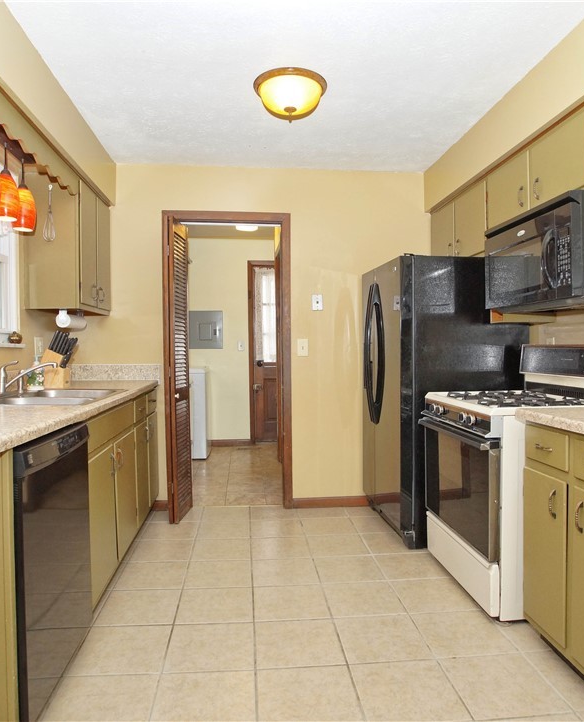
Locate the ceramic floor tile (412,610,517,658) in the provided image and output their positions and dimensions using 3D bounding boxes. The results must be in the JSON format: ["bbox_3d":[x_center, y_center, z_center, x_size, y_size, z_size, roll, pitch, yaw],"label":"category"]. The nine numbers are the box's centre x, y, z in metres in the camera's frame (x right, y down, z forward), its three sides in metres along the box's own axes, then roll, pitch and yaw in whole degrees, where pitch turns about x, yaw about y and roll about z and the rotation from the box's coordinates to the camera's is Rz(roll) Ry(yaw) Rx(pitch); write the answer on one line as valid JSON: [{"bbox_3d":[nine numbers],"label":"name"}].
[{"bbox_3d":[0.702,1.135,2.002,0.328,0.010,0.312,1,1,-6],"label":"ceramic floor tile"}]

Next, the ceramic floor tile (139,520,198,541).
[{"bbox_3d":[-0.775,1.093,3.088,0.328,0.010,0.312,1,1,-6],"label":"ceramic floor tile"}]

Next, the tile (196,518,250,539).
[{"bbox_3d":[-0.437,1.097,3.122,0.328,0.010,0.312,1,1,-6],"label":"tile"}]

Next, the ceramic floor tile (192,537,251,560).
[{"bbox_3d":[-0.405,1.111,2.835,0.337,0.010,0.304,0,1,-5],"label":"ceramic floor tile"}]

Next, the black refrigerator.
[{"bbox_3d":[0.983,0.237,3.308,0.830,1.722,0.861,0,1,-5],"label":"black refrigerator"}]

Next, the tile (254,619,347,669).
[{"bbox_3d":[0.024,1.132,1.945,0.337,0.010,0.304,0,1,-5],"label":"tile"}]

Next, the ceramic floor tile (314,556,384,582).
[{"bbox_3d":[0.306,1.118,2.592,0.337,0.010,0.304,0,1,-5],"label":"ceramic floor tile"}]

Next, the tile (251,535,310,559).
[{"bbox_3d":[-0.063,1.083,2.791,0.328,0.010,0.303,0,1,-5],"label":"tile"}]

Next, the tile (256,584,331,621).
[{"bbox_3d":[-0.006,1.094,2.187,0.328,0.010,0.303,0,1,-5],"label":"tile"}]

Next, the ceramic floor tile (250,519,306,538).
[{"bbox_3d":[-0.099,1.100,3.156,0.328,0.010,0.312,1,1,-6],"label":"ceramic floor tile"}]

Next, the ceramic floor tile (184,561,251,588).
[{"bbox_3d":[-0.376,1.118,2.528,0.337,0.010,0.304,0,1,-5],"label":"ceramic floor tile"}]

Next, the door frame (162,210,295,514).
[{"bbox_3d":[-0.453,0.006,3.497,0.905,2.120,0.130,0,1,-5],"label":"door frame"}]

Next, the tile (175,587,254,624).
[{"bbox_3d":[-0.346,1.125,2.220,0.337,0.010,0.304,0,1,-5],"label":"tile"}]

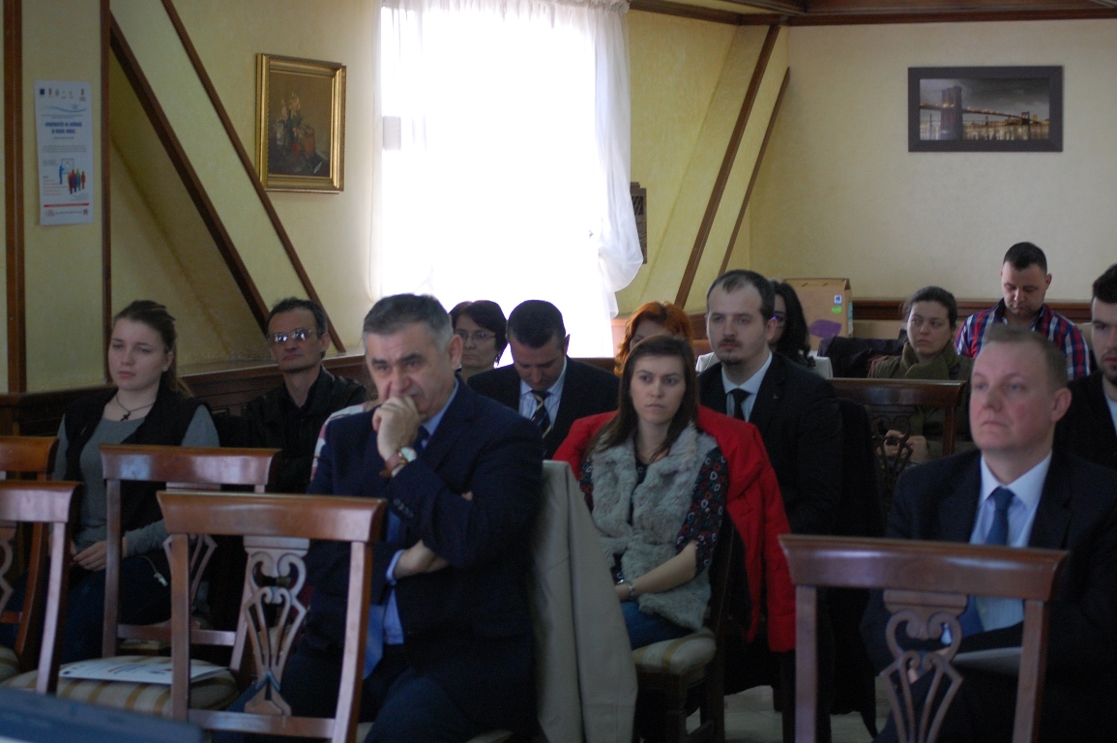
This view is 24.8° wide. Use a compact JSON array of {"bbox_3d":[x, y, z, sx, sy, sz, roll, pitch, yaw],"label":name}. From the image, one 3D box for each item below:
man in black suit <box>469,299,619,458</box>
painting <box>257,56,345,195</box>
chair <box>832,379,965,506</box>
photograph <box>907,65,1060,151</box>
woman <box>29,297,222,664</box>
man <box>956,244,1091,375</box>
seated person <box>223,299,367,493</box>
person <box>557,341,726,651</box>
[{"bbox_3d":[-0.100,0.424,6.937,0.530,1.237,0.800,1,4,17],"label":"man in black suit"},{"bbox_3d":[-0.893,-0.858,8.811,0.040,0.455,0.455,3,5,32],"label":"painting"},{"bbox_3d":[0.925,0.517,7.511,0.470,0.970,0.540,2,4,21],"label":"chair"},{"bbox_3d":[2.162,-1.329,12.888,0.800,0.440,0.030,2,4,22],"label":"photograph"},{"bbox_3d":[-1.109,0.462,6.282,0.510,1.253,0.780,1,4,10],"label":"woman"},{"bbox_3d":[1.563,0.240,8.679,0.520,1.359,0.800,1,4,18],"label":"man"},{"bbox_3d":[-0.814,0.409,7.255,0.500,1.223,0.800,1,4,16],"label":"seated person"},{"bbox_3d":[0.139,0.519,5.967,0.470,1.183,0.800,2,4,22],"label":"person"}]

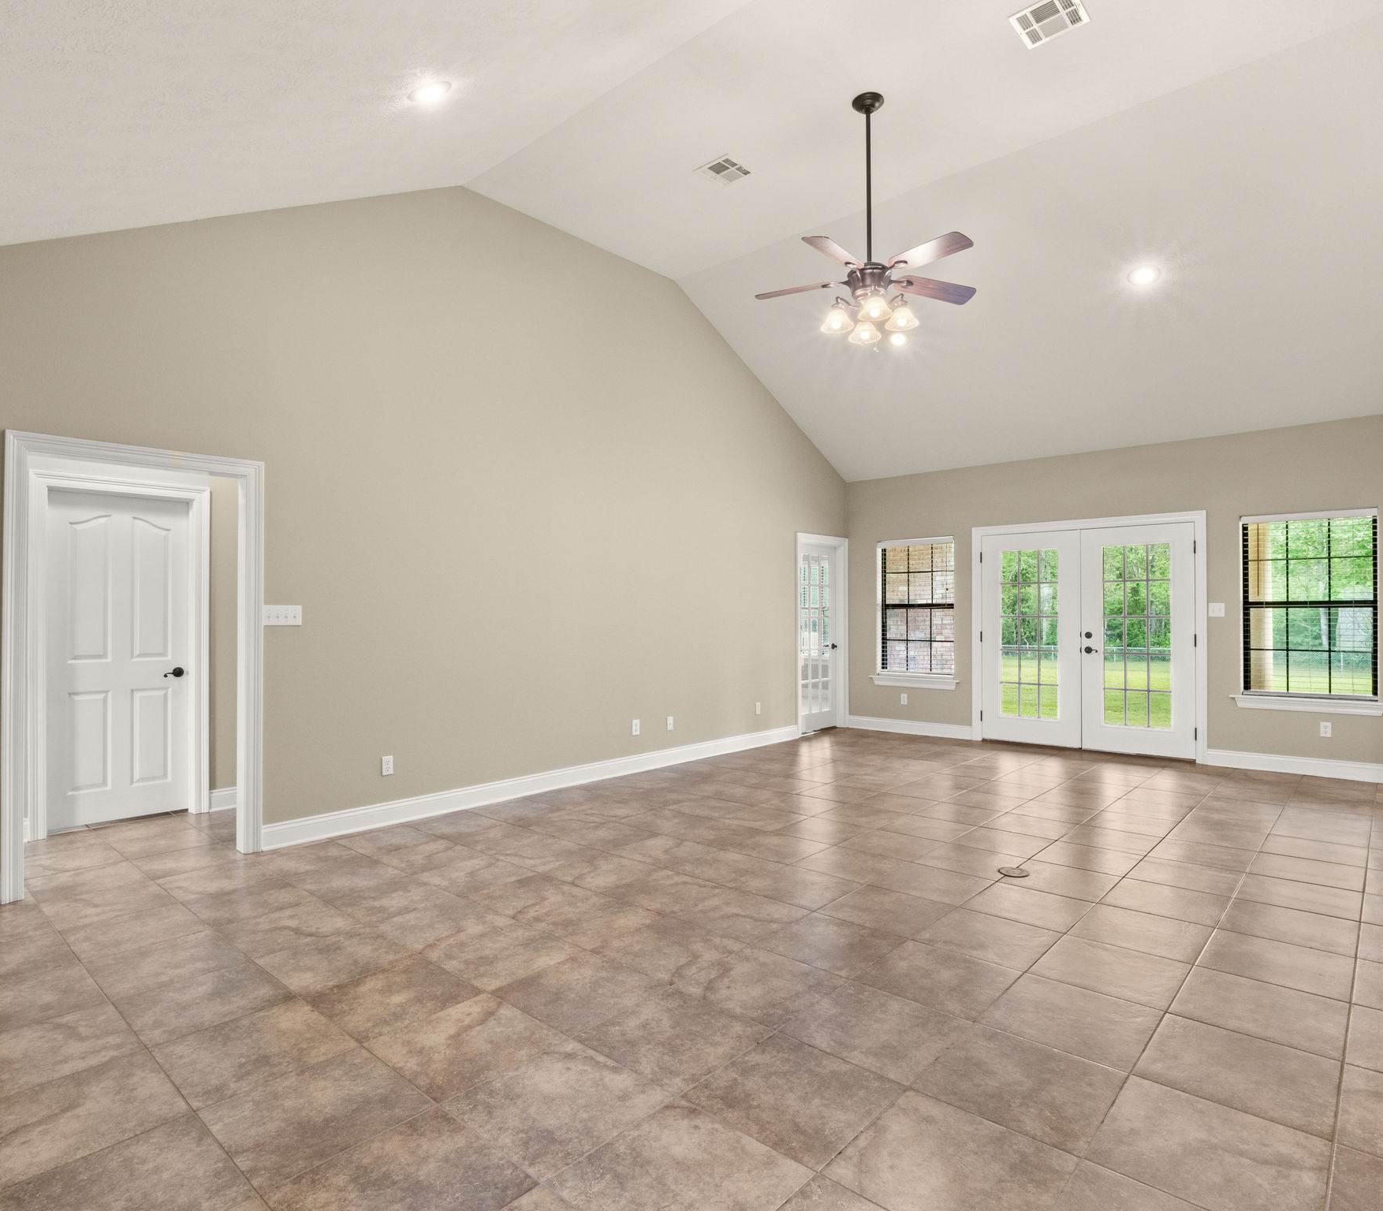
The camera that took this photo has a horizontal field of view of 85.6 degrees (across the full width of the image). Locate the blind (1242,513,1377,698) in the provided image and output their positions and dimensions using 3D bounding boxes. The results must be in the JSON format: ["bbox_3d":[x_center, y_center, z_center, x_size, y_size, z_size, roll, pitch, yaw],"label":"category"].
[{"bbox_3d":[4.990,0.004,6.048,0.846,1.484,0.100,-1,-1,40],"label":"blind"}]

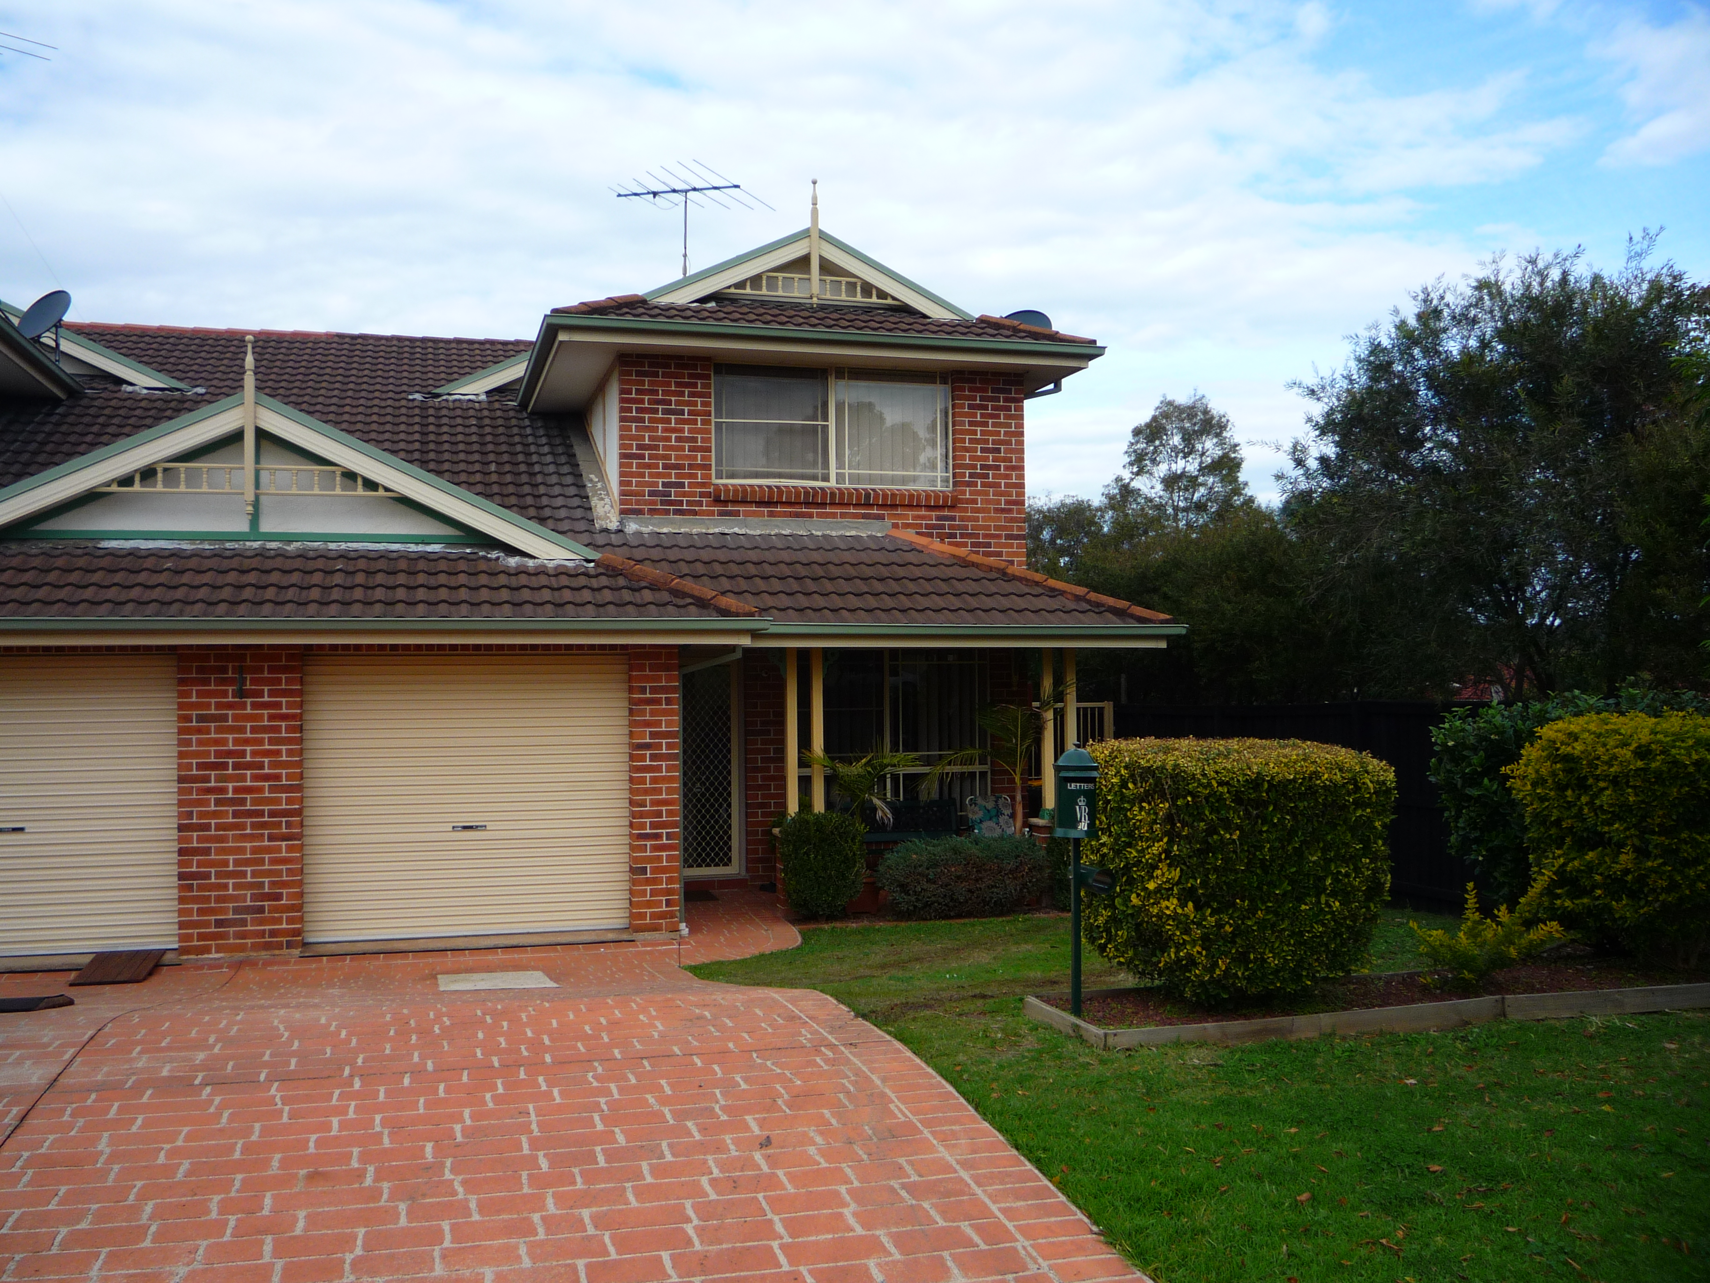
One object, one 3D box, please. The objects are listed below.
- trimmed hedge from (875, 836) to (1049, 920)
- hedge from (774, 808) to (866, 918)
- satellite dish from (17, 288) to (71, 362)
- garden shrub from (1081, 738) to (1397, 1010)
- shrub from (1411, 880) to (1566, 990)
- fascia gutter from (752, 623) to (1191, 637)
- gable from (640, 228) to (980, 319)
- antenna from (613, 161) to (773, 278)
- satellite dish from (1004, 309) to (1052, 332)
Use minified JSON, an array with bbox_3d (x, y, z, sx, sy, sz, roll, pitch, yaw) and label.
[{"bbox_3d":[0.907,1.972,12.500,1.420,0.690,0.850,0,-2,-16],"label":"trimmed hedge"},{"bbox_3d":[-0.275,1.837,12.200,0.760,0.900,0.740,0,-2,0],"label":"hedge"},{"bbox_3d":[-8.324,-3.237,15.250,0.650,0.800,0.450,-1,-13,20],"label":"satellite dish"},{"bbox_3d":[2.065,1.237,8.050,1.420,1.450,1.120,0,-2,-16],"label":"garden shrub"},{"bbox_3d":[3.607,1.676,8.450,0.840,0.610,0.700,0,-2,-16],"label":"shrub"},{"bbox_3d":[1.014,-0.092,12.523,3.838,0.110,0.120,0,-2,-16],"label":"fascia gutter"},{"bbox_3d":[-0.469,-3.636,14.746,3.320,0.820,0.300,0,-2,-16],"label":"gable"},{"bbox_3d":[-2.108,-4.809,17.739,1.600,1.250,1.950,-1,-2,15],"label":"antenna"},{"bbox_3d":[1.855,-3.403,16.200,0.640,0.620,0.320,-1,-16,16],"label":"satellite dish"}]

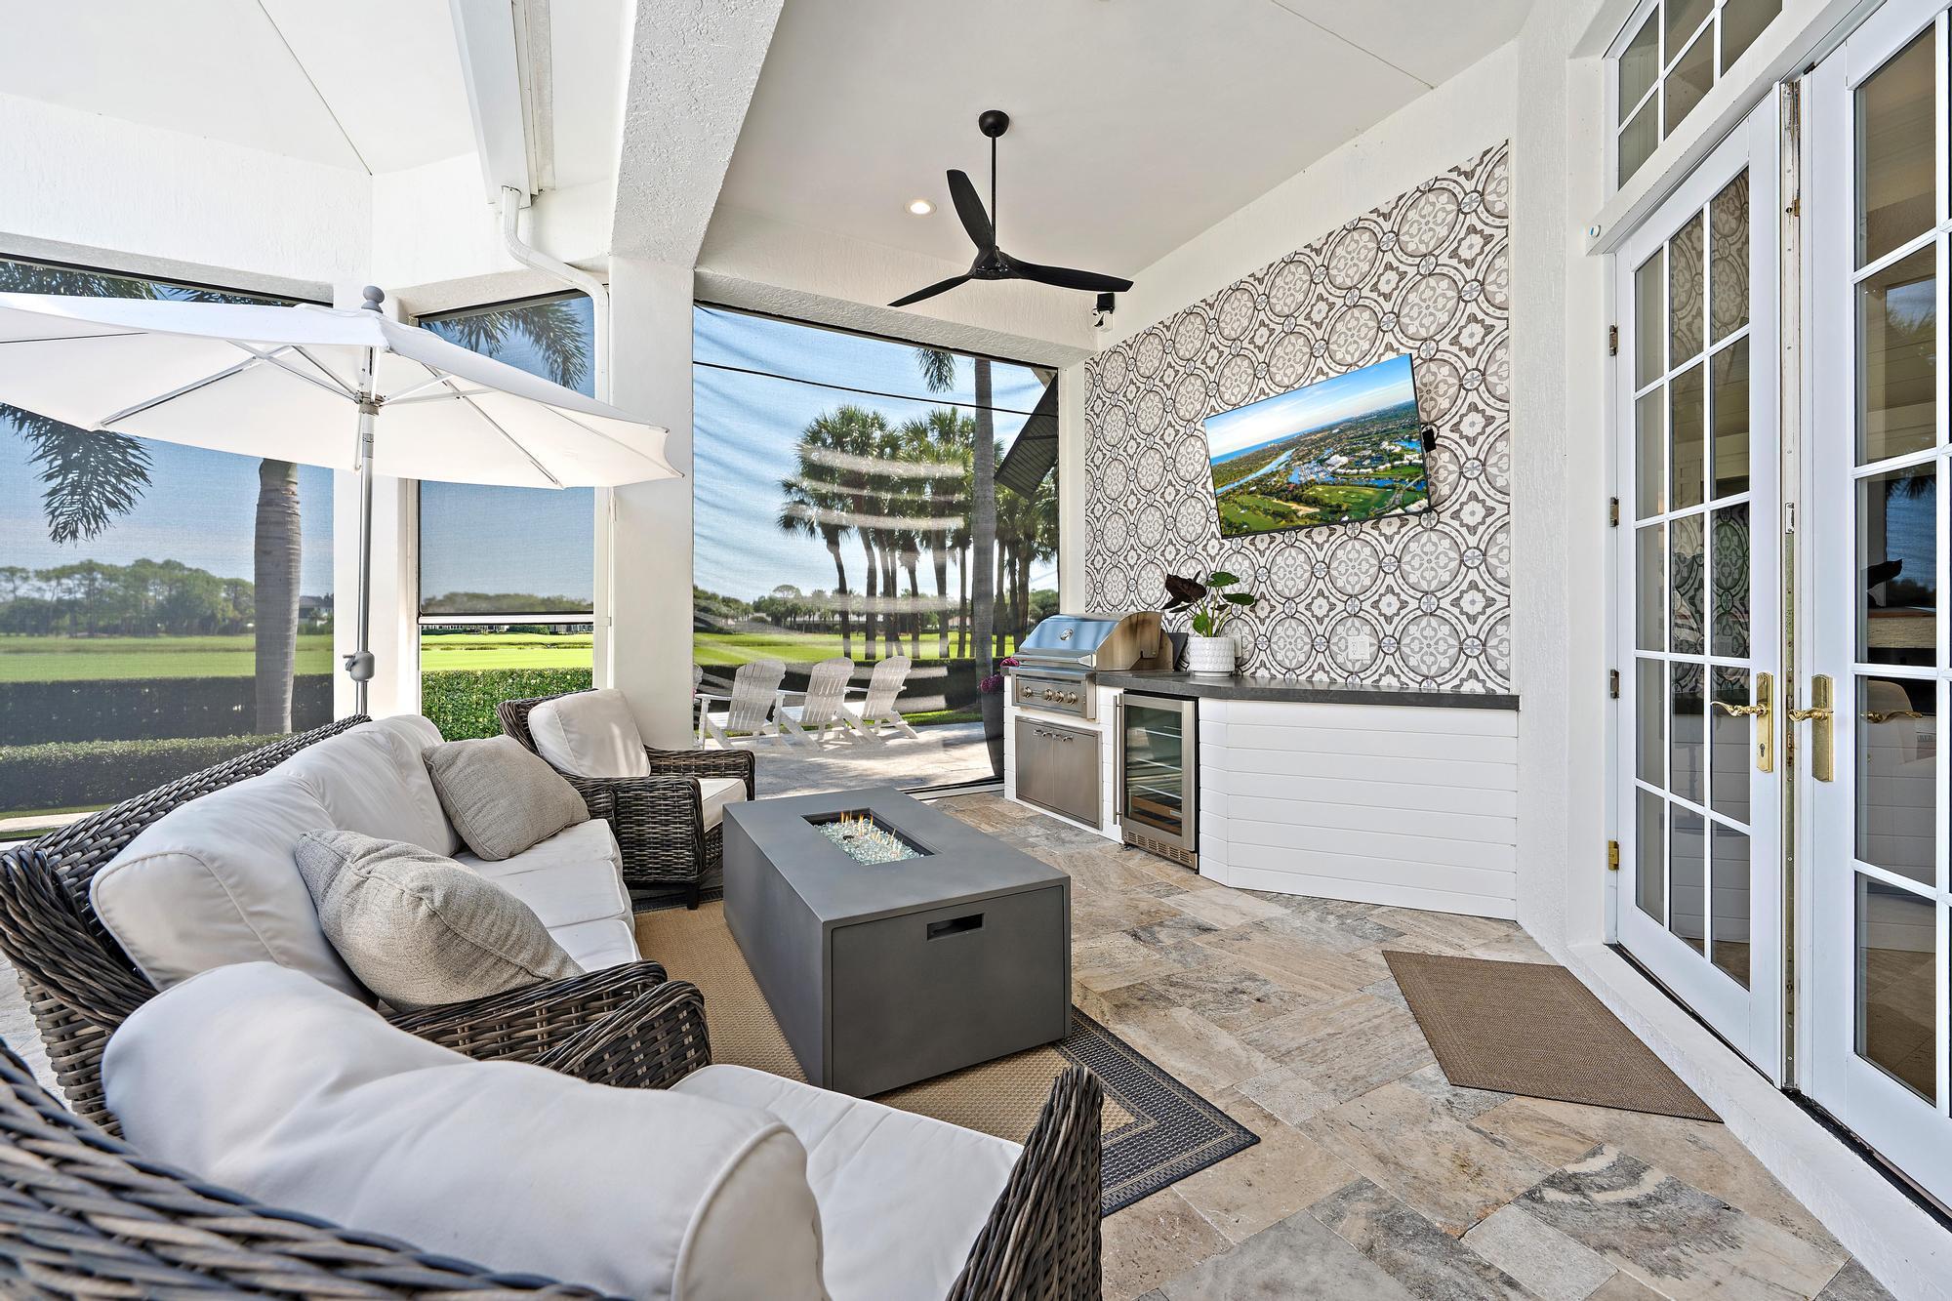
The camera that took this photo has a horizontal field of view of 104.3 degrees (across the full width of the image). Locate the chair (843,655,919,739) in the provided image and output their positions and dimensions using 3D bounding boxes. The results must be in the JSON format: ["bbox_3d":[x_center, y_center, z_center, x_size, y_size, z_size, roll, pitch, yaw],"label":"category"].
[{"bbox_3d":[-1.150,0.523,8.517,0.850,0.930,0.750,1,2,40],"label":"chair"}]

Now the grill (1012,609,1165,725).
[{"bbox_3d":[0.729,0.075,4.974,0.660,0.630,0.850,-1,2,-28],"label":"grill"}]

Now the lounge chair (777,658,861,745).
[{"bbox_3d":[-1.640,0.528,8.140,0.750,0.930,0.880,-1,1,-37],"label":"lounge chair"}]

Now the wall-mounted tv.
[{"bbox_3d":[1.728,-0.997,3.965,0.060,0.705,1.240,-14,8,-27],"label":"wall-mounted tv"}]

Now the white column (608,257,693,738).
[{"bbox_3d":[-2.050,-0.619,4.780,0.470,3.440,0.480,-1,1,-27],"label":"white column"}]

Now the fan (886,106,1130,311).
[{"bbox_3d":[0.090,-2.277,3.810,1.460,0.800,1.420,0,1,0],"label":"fan"}]

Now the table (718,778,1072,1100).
[{"bbox_3d":[-0.390,0.913,2.756,0.760,0.490,1.460,-1,1,-27],"label":"table"}]

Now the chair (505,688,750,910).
[{"bbox_3d":[-1.660,0.663,3.709,0.890,0.900,0.800,0,1,3],"label":"chair"}]

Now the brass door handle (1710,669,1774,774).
[{"bbox_3d":[1.987,0.181,1.980,0.060,0.250,0.150,0,1,21],"label":"brass door handle"}]

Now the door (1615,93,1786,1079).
[{"bbox_3d":[2.161,-0.182,2.284,0.045,2.460,0.910,0,1,21],"label":"door"}]

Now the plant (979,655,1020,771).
[{"bbox_3d":[0.270,0.540,6.516,0.470,1.000,0.470,0,1,0],"label":"plant"}]

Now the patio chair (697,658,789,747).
[{"bbox_3d":[-2.350,0.541,7.817,0.750,0.930,0.850,-1,2,-44],"label":"patio chair"}]

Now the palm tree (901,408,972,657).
[{"bbox_3d":[-1.320,-3.768,25.910,2.700,8.600,2.700,0,1,0],"label":"palm tree"}]

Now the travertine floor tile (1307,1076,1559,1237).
[{"bbox_3d":[1.080,1.206,1.828,0.410,0.020,0.405,-1,1,-28],"label":"travertine floor tile"}]

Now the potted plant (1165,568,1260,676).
[{"bbox_3d":[1.430,-0.156,4.617,0.540,0.620,0.450,0,2,18],"label":"potted plant"}]

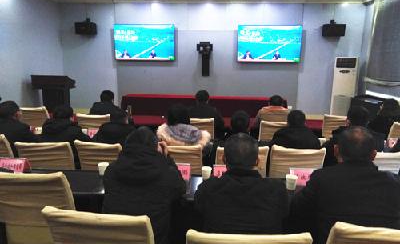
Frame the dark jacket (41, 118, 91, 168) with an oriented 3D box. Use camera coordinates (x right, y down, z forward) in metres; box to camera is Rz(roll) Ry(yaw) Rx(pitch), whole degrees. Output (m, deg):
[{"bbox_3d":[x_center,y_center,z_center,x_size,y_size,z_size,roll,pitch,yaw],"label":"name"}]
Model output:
[{"bbox_3d":[-1.248,0.257,2.780,0.480,0.600,0.400,2,10,4],"label":"dark jacket"}]

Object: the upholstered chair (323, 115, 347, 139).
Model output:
[{"bbox_3d":[2.161,0.340,4.588,0.480,0.950,0.570,4,11,16],"label":"upholstered chair"}]

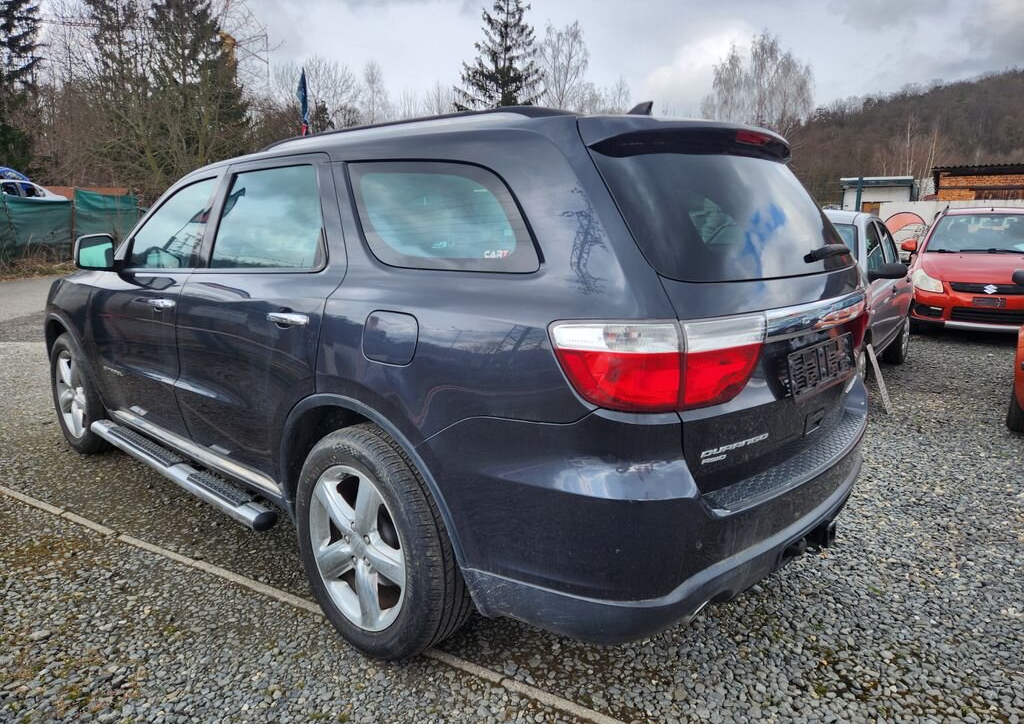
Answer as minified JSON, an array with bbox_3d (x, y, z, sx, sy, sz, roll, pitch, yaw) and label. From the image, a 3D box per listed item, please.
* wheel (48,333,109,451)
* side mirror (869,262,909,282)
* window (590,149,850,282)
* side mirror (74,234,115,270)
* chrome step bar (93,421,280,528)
[{"bbox_3d":[-2.687,0.189,4.347,0.765,0.765,0.270,10,14,41],"label":"wheel"},{"bbox_3d":[2.964,-0.708,5.350,0.250,0.155,0.110,8,13,35],"label":"side mirror"},{"bbox_3d":[0.754,-0.448,2.156,1.460,0.480,0.110,-11,-18,-47],"label":"window"},{"bbox_3d":[-2.154,-0.554,3.502,0.125,0.185,0.200,8,13,34],"label":"side mirror"},{"bbox_3d":[-1.655,0.494,3.289,1.900,0.075,0.120,10,14,41],"label":"chrome step bar"}]

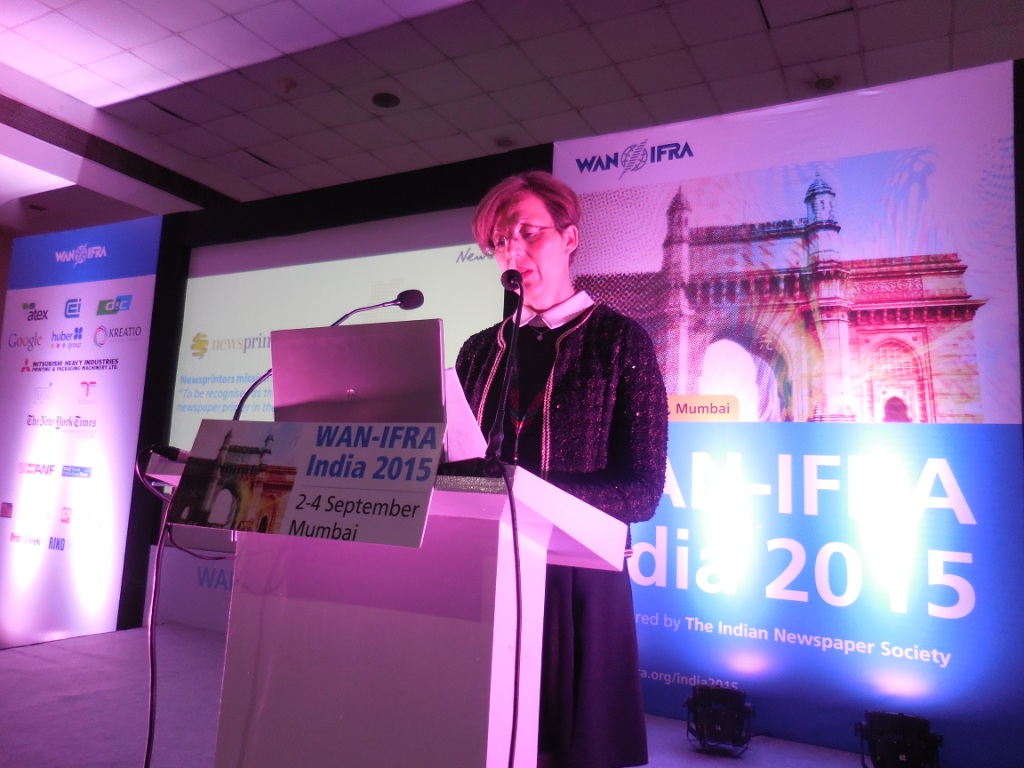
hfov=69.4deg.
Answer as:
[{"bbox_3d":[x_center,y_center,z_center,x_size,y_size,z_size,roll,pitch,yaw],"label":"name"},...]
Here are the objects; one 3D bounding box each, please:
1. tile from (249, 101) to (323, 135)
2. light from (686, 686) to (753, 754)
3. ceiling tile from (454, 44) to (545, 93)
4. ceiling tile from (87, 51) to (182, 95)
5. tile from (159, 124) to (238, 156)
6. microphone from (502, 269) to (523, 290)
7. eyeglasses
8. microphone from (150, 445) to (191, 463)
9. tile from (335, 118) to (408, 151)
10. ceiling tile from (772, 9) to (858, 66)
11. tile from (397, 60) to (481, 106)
[{"bbox_3d":[-2.223,-2.603,7.309,0.600,0.020,0.600,-1,-7,27],"label":"tile"},{"bbox_3d":[0.905,1.412,3.152,0.275,0.250,0.220,-1,-7,28],"label":"light"},{"bbox_3d":[-0.094,-2.642,6.201,0.600,0.020,0.600,-1,-7,27],"label":"ceiling tile"},{"bbox_3d":[-3.314,-2.732,6.528,0.600,0.025,0.600,-1,-7,28],"label":"ceiling tile"},{"bbox_3d":[-3.287,-2.583,7.863,0.600,0.020,0.600,-1,-7,27],"label":"tile"},{"bbox_3d":[-0.001,-0.164,1.160,0.035,0.035,0.045,3,11,-9],"label":"microphone"},{"bbox_3d":[0.046,-0.283,1.472,0.138,0.045,0.140,-11,6,40],"label":"eyeglasses"},{"bbox_3d":[-0.600,0.122,1.300,0.075,0.022,0.022,14,-12,-34],"label":"microphone"},{"bbox_3d":[-1.414,-2.545,7.561,0.600,0.020,0.600,-1,-7,27],"label":"tile"},{"bbox_3d":[2.303,-2.612,5.611,0.600,0.025,0.600,-1,-7,28],"label":"ceiling tile"},{"bbox_3d":[-0.633,-2.634,6.472,0.600,0.025,0.600,-1,-7,28],"label":"tile"}]

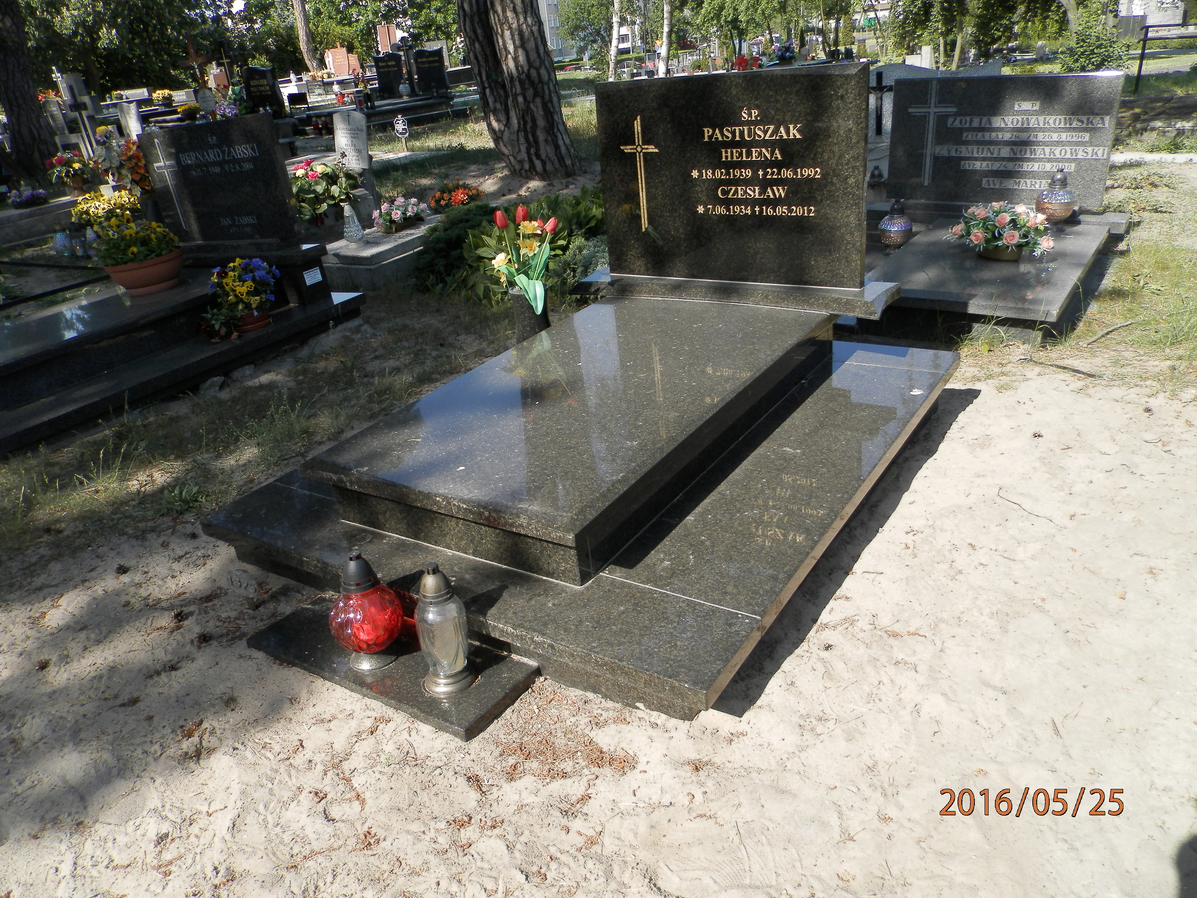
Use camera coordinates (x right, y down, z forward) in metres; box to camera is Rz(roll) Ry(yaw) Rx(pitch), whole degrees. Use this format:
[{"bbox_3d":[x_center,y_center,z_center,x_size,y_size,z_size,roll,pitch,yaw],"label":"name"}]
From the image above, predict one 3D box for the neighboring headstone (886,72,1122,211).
[{"bbox_3d":[2.064,-1.587,4.500,1.060,0.630,0.100,13,32,33],"label":"neighboring headstone"}]

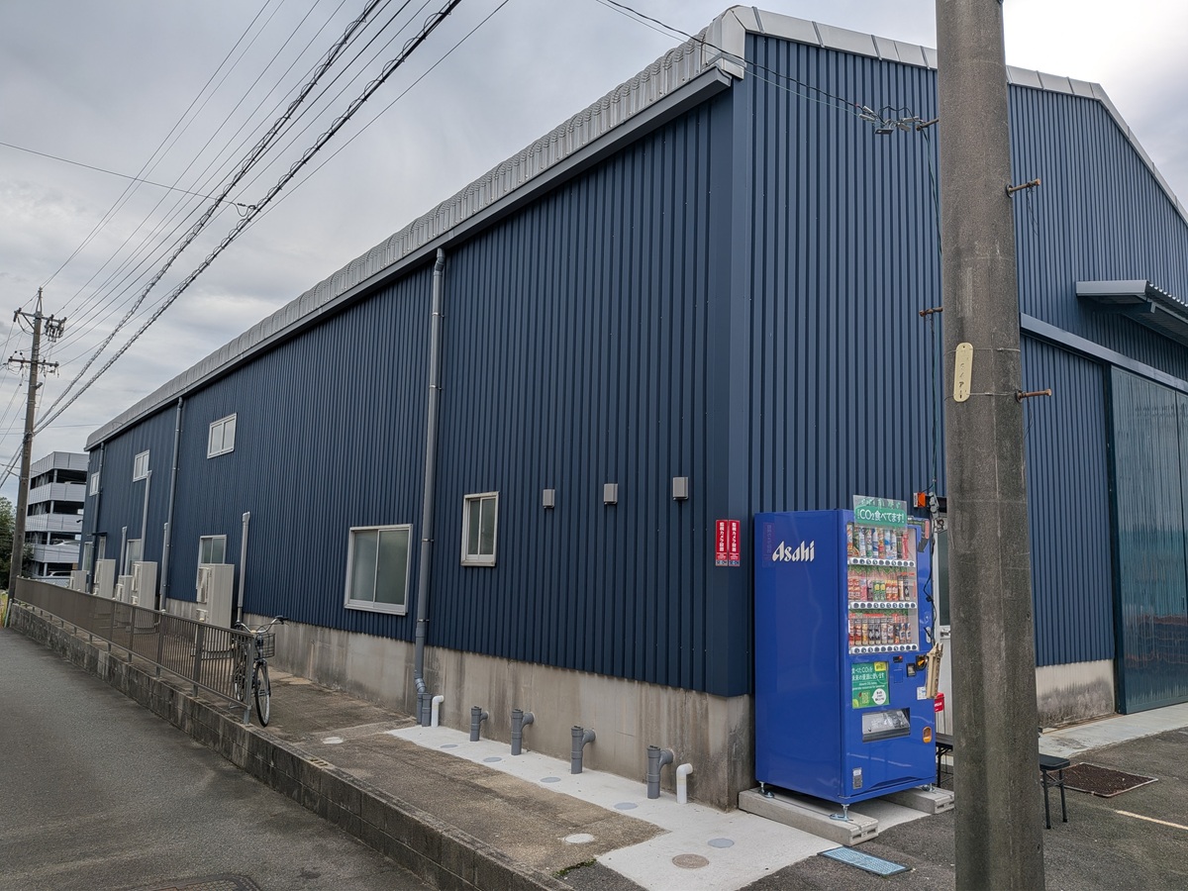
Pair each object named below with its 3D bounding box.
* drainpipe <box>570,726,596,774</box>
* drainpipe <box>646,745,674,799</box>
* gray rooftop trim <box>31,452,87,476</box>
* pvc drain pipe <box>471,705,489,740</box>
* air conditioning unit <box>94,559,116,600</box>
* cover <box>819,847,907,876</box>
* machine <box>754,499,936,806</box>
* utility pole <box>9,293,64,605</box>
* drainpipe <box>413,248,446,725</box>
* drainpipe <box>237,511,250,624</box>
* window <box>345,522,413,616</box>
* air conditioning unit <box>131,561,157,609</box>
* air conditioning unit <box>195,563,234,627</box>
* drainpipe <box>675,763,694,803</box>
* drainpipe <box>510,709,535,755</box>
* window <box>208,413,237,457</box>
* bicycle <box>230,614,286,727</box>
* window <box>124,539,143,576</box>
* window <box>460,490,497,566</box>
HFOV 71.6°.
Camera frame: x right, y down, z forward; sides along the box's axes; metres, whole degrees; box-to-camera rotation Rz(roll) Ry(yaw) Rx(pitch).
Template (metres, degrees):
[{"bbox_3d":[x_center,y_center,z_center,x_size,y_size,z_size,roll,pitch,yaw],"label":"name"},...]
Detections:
[{"bbox_3d":[-0.098,2.346,6.347,0.180,0.340,0.100,8,-10,-39],"label":"drainpipe"},{"bbox_3d":[0.443,2.235,5.683,0.184,0.346,0.092,8,-11,-39],"label":"drainpipe"},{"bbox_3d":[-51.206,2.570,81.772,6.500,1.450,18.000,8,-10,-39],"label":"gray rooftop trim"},{"bbox_3d":[-1.065,2.551,7.546,0.140,0.300,0.100,8,-10,-39],"label":"pvc drain pipe"},{"bbox_3d":[-12.553,3.606,20.983,0.380,1.370,0.900,8,-10,-39],"label":"air conditioning unit"},{"bbox_3d":[1.454,2.261,4.439,0.250,0.030,0.420,8,-10,-39],"label":"cover"},{"bbox_3d":[1.714,1.372,5.609,1.050,1.800,0.677,8,-11,-39],"label":"machine"},{"bbox_3d":[-19.819,0.194,28.702,1.600,11.600,0.600,8,-11,-39],"label":"utility pole"},{"bbox_3d":[-1.763,0.385,8.785,0.160,5.060,0.110,8,-10,-39],"label":"drainpipe"},{"bbox_3d":[-5.735,1.990,13.466,0.100,1.850,0.100,8,-10,-39],"label":"drainpipe"},{"bbox_3d":[-2.539,1.448,9.656,0.090,0.980,1.660,8,-10,-39],"label":"window"},{"bbox_3d":[-9.606,3.183,17.410,0.380,1.380,0.900,8,-10,-39],"label":"air conditioning unit"},{"bbox_3d":[-6.036,2.575,13.123,0.330,1.360,0.890,8,-11,-39],"label":"air conditioning unit"},{"bbox_3d":[0.612,2.269,5.535,0.120,0.250,0.066,8,-10,-39],"label":"drainpipe"},{"bbox_3d":[-0.593,2.381,6.885,0.203,0.361,0.092,8,-11,-39],"label":"drainpipe"},{"bbox_3d":[-6.915,-0.165,15.370,0.100,0.694,1.748,8,-11,-39],"label":"window"},{"bbox_3d":[-3.443,2.199,8.368,0.550,1.050,1.780,7,-10,-34],"label":"bicycle"},{"bbox_3d":[-11.423,2.829,20.388,0.100,1.000,1.650,8,-10,-39],"label":"window"},{"bbox_3d":[-1.076,0.817,7.973,0.100,0.706,0.619,8,-11,-39],"label":"window"}]

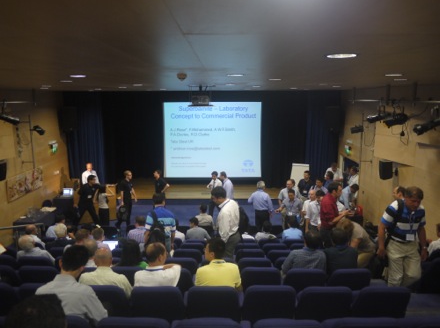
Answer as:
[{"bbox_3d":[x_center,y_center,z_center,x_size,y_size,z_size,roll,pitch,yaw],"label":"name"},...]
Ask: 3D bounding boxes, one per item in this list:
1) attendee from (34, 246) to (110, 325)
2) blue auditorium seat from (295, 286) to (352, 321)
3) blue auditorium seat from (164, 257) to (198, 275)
[{"bbox_3d":[-1.140,1.251,2.930,0.560,1.240,0.750,1,10,11],"label":"attendee"},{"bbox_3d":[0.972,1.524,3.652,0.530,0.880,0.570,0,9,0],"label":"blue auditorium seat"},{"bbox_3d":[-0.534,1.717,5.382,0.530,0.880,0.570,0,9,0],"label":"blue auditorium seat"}]

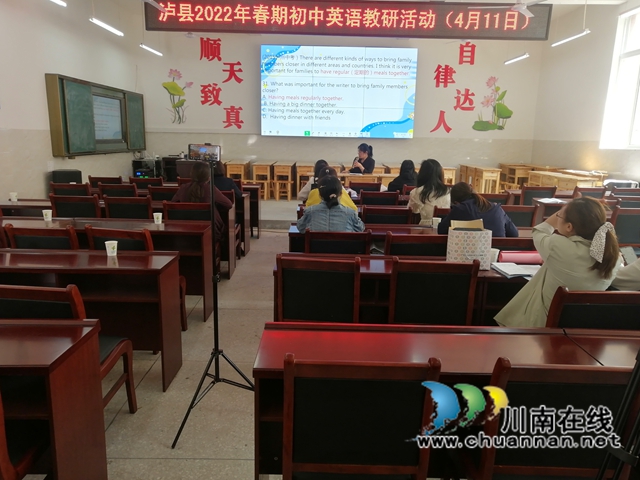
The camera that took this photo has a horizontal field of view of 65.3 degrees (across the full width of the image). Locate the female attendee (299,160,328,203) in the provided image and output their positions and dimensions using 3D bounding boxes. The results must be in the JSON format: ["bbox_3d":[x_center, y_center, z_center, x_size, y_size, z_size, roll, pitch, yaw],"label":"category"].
[{"bbox_3d":[0.018,-0.350,6.270,0.540,1.280,0.740,1,11,0],"label":"female attendee"}]

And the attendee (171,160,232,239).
[{"bbox_3d":[-1.166,-0.137,4.892,0.560,1.250,0.750,1,11,-1],"label":"attendee"}]

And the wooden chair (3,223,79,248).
[{"bbox_3d":[-1.804,0.299,3.552,0.450,0.900,0.550,1,11,-1],"label":"wooden chair"}]

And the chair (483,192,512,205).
[{"bbox_3d":[1.999,-0.170,6.129,0.450,0.890,0.510,1,12,0],"label":"chair"}]

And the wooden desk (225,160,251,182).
[{"bbox_3d":[-1.788,-1.325,10.984,0.394,0.729,1.182,1,12,-1],"label":"wooden desk"}]

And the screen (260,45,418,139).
[{"bbox_3d":[0.435,-3.468,11.748,3.640,2.050,0.100,1,11,-1],"label":"screen"}]

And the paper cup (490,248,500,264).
[{"bbox_3d":[1.088,0.093,3.122,0.077,0.086,0.077,1,12,0],"label":"paper cup"}]

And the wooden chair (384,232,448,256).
[{"bbox_3d":[0.664,0.335,3.596,0.473,0.896,0.581,2,12,2],"label":"wooden chair"}]

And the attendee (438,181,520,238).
[{"bbox_3d":[1.160,0.170,3.746,0.571,1.182,0.739,1,12,-4],"label":"attendee"}]

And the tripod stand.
[{"bbox_3d":[-0.458,0.276,2.560,0.505,1.400,0.576,1,11,-1],"label":"tripod stand"}]

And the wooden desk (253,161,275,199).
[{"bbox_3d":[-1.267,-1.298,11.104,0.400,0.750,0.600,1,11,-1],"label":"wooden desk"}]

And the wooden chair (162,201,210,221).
[{"bbox_3d":[-1.174,0.045,4.773,0.473,0.896,0.581,2,12,2],"label":"wooden chair"}]

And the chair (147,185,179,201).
[{"bbox_3d":[-1.718,-0.225,6.001,0.473,0.896,0.581,2,12,2],"label":"chair"}]

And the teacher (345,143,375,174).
[{"bbox_3d":[0.674,-1.043,8.522,0.680,1.188,0.520,-10,16,-41],"label":"teacher"}]

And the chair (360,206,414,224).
[{"bbox_3d":[0.659,0.066,5.197,0.470,0.905,0.550,2,11,3],"label":"chair"}]

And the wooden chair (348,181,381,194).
[{"bbox_3d":[0.701,-0.475,7.955,0.470,0.905,0.550,1,11,0],"label":"wooden chair"}]

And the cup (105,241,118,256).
[{"bbox_3d":[-1.294,0.046,3.100,0.077,0.086,0.077,1,12,0],"label":"cup"}]

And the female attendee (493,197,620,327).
[{"bbox_3d":[1.138,0.389,2.554,0.591,1.241,0.739,-4,13,-25],"label":"female attendee"}]

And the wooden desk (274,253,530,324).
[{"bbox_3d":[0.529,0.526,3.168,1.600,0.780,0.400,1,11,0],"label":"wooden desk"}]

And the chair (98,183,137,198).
[{"bbox_3d":[-2.364,-0.279,6.188,0.473,0.896,0.581,2,12,2],"label":"chair"}]

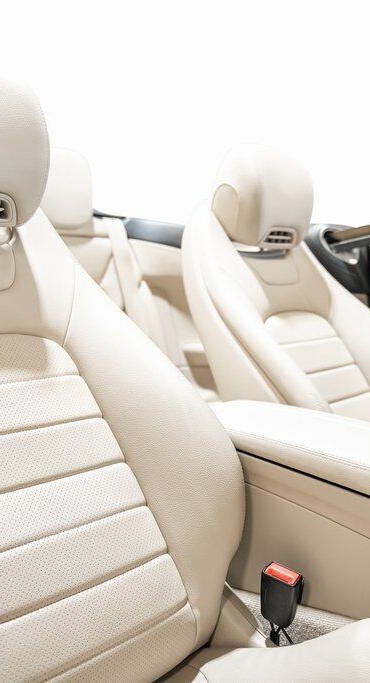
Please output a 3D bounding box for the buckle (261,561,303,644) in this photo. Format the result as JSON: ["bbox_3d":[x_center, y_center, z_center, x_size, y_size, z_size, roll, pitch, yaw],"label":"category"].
[{"bbox_3d":[0.131,0.348,0.952,0.030,0.086,0.046,-4,6,-44],"label":"buckle"}]

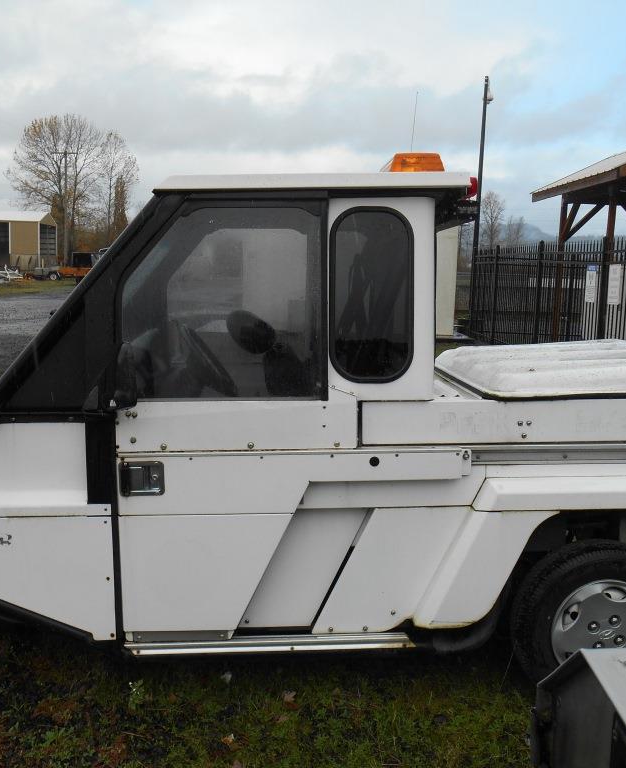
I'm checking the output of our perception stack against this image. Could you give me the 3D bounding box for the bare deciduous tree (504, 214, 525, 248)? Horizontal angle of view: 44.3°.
[{"bbox_3d":[23.934,-15.510,91.353,2.700,9.070,2.600,4,8,14],"label":"bare deciduous tree"}]

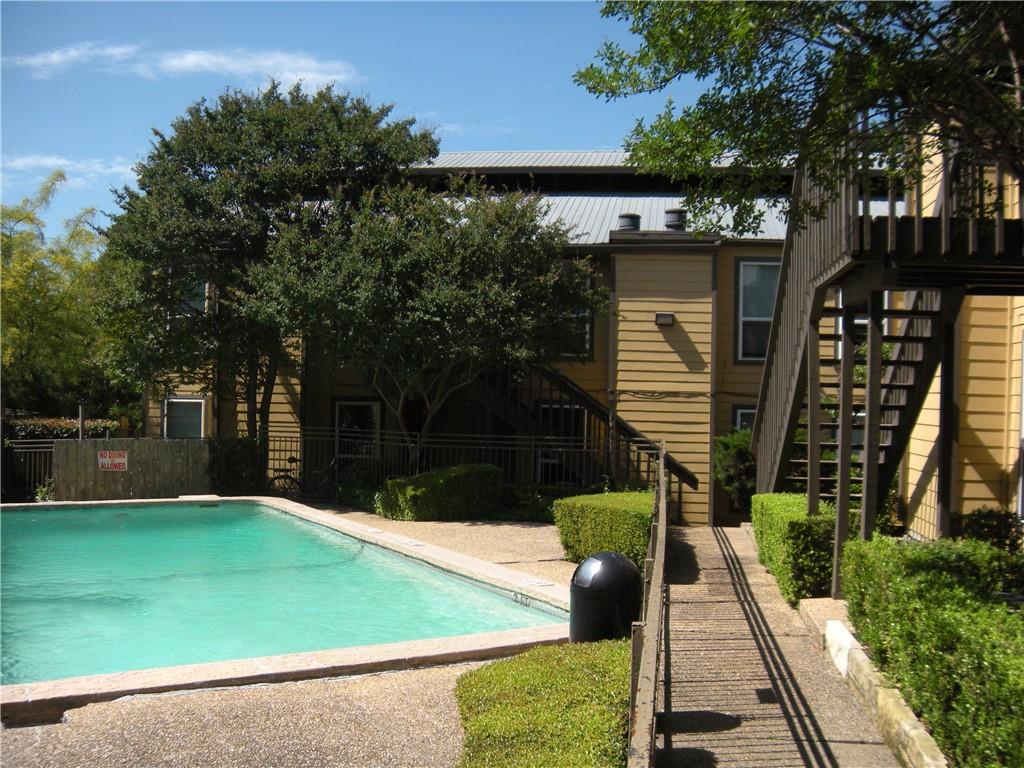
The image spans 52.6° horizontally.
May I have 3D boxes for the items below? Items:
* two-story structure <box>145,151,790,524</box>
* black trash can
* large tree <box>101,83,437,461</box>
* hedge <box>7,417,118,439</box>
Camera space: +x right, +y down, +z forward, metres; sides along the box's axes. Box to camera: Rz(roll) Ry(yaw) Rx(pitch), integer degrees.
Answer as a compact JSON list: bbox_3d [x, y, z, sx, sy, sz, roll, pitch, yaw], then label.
[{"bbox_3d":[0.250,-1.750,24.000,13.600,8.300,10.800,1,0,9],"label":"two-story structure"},{"bbox_3d":[0.690,1.660,7.550,0.530,0.870,0.530,1,0,0],"label":"black trash can"},{"bbox_3d":[-4.200,-1.500,17.900,5.800,7.400,5.400,1,0,0],"label":"large tree"},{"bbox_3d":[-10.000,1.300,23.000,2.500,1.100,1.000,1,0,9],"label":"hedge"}]

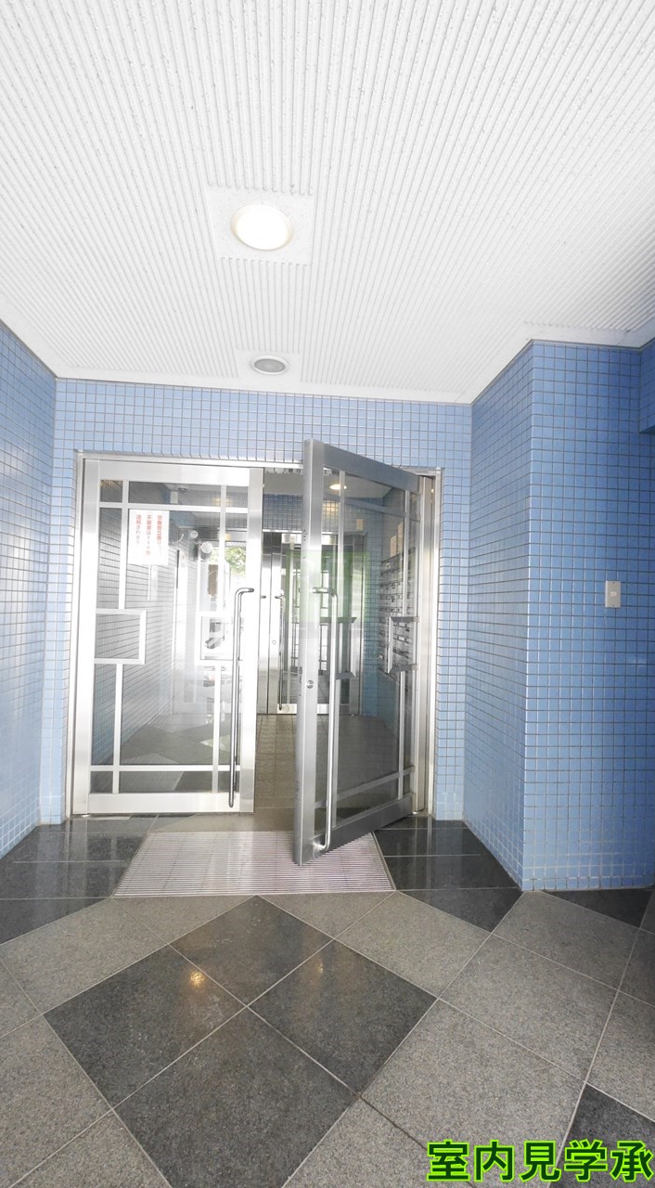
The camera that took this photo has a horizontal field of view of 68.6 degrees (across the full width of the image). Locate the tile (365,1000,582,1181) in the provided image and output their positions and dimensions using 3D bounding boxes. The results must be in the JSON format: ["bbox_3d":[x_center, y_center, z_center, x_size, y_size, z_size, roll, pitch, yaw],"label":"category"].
[{"bbox_3d":[0.358,1.212,1.158,0.400,0.020,0.400,0,-3,40],"label":"tile"}]

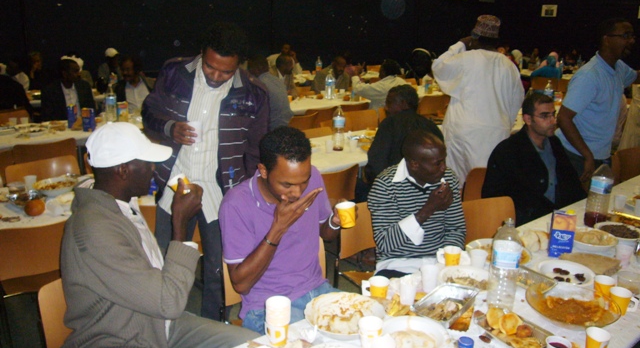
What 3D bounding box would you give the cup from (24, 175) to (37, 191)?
[{"bbox_3d":[-1.542,0.048,2.748,0.070,0.088,0.070,1,16,0],"label":"cup"}]

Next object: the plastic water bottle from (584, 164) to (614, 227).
[{"bbox_3d":[1.253,0.085,2.310,0.110,0.310,0.110,1,16,0],"label":"plastic water bottle"}]

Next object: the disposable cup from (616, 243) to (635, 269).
[{"bbox_3d":[1.196,0.322,2.012,0.071,0.084,0.071,0,18,0],"label":"disposable cup"}]

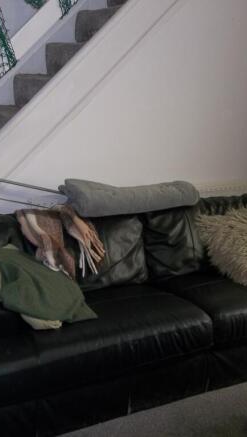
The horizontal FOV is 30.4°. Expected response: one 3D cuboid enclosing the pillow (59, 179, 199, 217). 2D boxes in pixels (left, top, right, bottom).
[{"bbox_3d":[0.035,-0.121,2.339,0.690,0.155,0.270,-4,15,-26],"label":"pillow"}]

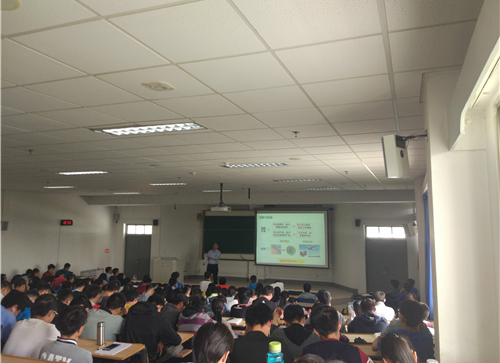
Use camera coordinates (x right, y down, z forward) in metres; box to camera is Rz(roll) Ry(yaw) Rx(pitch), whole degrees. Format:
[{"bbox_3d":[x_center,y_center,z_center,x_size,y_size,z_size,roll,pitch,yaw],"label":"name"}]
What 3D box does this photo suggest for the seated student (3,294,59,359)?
[{"bbox_3d":[-1.846,1.641,3.579,0.540,1.240,0.780,-1,-5,18],"label":"seated student"}]

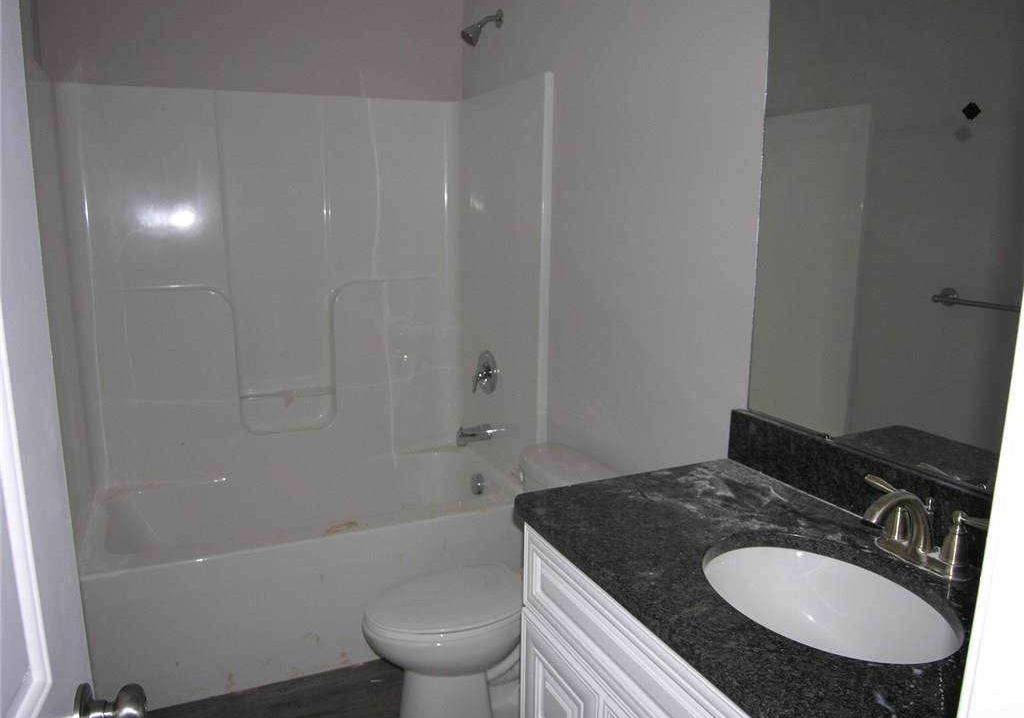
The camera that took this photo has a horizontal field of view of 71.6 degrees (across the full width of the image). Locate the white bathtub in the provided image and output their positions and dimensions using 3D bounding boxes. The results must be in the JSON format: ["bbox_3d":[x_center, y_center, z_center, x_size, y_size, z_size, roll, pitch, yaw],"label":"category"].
[{"bbox_3d":[-0.740,0.731,2.658,1.547,0.471,0.749,-4,12,-25],"label":"white bathtub"}]

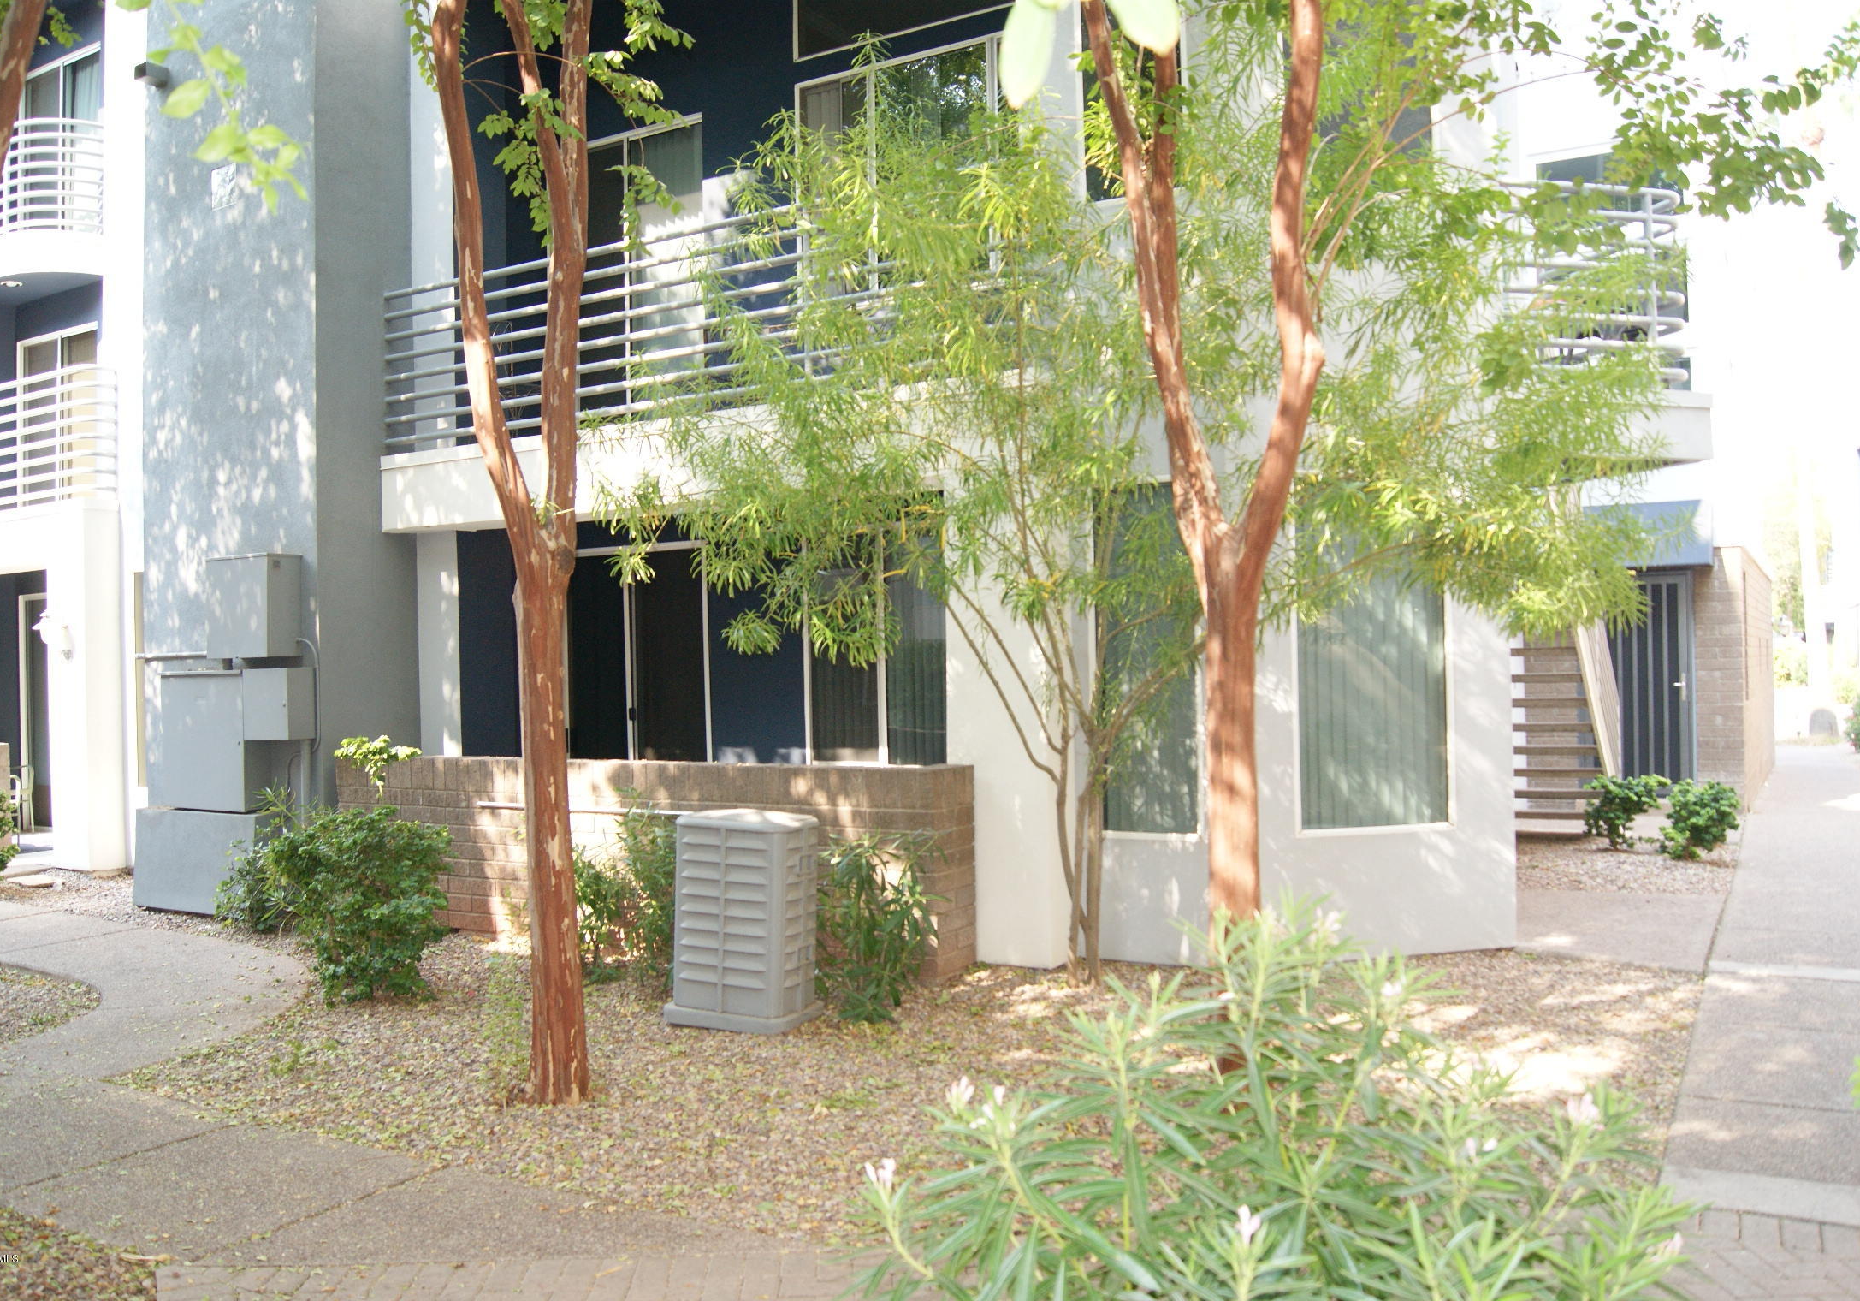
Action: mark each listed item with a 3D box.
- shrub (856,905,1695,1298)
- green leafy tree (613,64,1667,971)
[{"bbox_3d":[0.508,1.025,2.252,1.200,1.200,1.100,-1,0,0],"label":"shrub"},{"bbox_3d":[0.933,-0.500,6.650,4.650,4.150,2.800,-1,-1,0],"label":"green leafy tree"}]

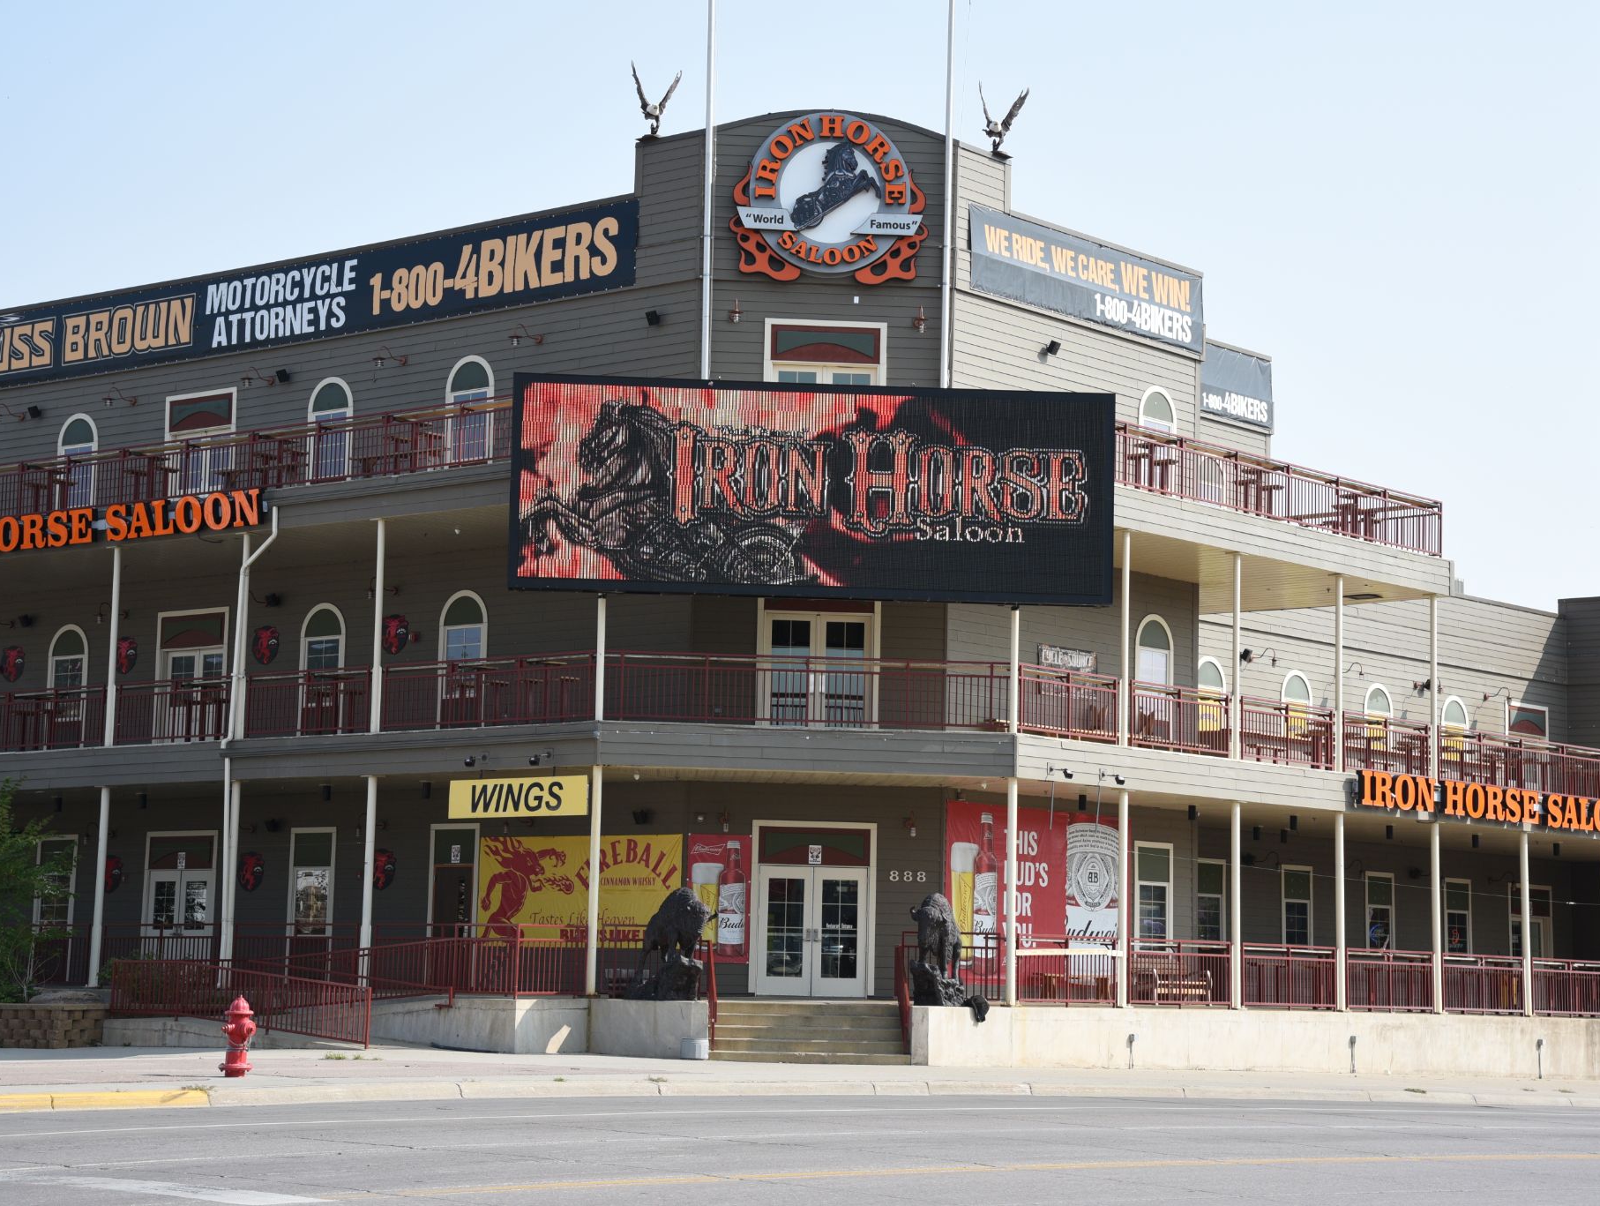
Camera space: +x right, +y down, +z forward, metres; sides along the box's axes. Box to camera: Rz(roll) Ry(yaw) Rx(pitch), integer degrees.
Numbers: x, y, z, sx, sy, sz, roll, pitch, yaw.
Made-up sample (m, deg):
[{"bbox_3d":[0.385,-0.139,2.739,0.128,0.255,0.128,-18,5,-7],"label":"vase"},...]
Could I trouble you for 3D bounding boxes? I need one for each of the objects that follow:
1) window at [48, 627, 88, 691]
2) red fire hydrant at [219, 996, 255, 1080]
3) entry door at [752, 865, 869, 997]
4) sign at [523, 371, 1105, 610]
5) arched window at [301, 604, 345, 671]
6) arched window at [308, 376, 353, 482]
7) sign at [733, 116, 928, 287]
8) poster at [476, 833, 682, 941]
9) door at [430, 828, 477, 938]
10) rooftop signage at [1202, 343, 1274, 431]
[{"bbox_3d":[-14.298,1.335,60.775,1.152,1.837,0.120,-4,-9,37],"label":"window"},{"bbox_3d":[-6.529,5.040,36.222,0.400,0.920,0.380,6,-8,-38],"label":"red fire hydrant"},{"bbox_3d":[0.211,5.434,51.501,1.840,2.120,0.100,2,-7,-5],"label":"entry door"},{"bbox_3d":[0.243,-1.754,48.687,9.461,3.384,0.450,2,-7,-5],"label":"sign"},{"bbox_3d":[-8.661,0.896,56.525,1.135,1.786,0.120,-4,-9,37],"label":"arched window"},{"bbox_3d":[-8.612,-3.103,57.074,1.172,2.076,0.120,-4,-9,37],"label":"arched window"},{"bbox_3d":[0.527,-6.795,52.339,3.285,2.921,0.280,2,-7,-5],"label":"sign"},{"bbox_3d":[-3.697,4.847,52.158,4.513,1.863,0.030,-4,-9,37],"label":"poster"},{"bbox_3d":[-6.100,5.355,54.859,1.150,2.730,0.100,-4,-9,40],"label":"door"},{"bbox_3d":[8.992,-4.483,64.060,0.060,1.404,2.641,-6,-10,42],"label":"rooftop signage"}]

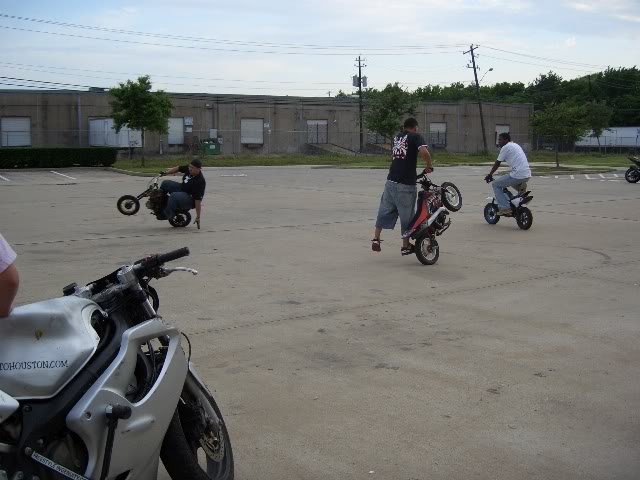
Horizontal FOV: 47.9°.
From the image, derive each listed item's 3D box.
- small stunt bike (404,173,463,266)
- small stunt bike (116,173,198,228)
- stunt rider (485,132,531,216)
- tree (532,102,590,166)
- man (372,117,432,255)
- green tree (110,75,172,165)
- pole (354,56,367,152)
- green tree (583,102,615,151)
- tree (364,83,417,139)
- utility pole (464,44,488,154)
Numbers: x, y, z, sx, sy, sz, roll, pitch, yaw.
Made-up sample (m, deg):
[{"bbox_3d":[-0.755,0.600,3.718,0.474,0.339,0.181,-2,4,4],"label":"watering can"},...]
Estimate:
[{"bbox_3d":[1.406,-0.364,9.195,0.580,0.840,1.280,-10,42,47],"label":"small stunt bike"},{"bbox_3d":[-2.759,-0.663,12.320,1.350,0.860,0.580,10,24,-15],"label":"small stunt bike"},{"bbox_3d":[3.303,-1.149,12.712,0.500,1.477,0.780,-3,9,-25],"label":"stunt rider"},{"bbox_3d":[11.980,-5.272,36.109,3.037,3.270,3.037,3,8,18],"label":"tree"},{"bbox_3d":[1.040,-0.662,9.076,0.620,1.749,0.620,7,10,40],"label":"man"},{"bbox_3d":[-8.777,-5.857,35.536,3.095,4.450,3.095,-2,8,-14],"label":"green tree"},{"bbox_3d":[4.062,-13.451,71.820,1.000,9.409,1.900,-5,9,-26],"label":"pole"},{"bbox_3d":[29.748,-12.086,77.045,3.678,5.542,3.678,3,9,21],"label":"green tree"},{"bbox_3d":[4.140,-6.870,42.453,3.101,4.708,3.101,1,8,5],"label":"tree"},{"bbox_3d":[16.031,-14.112,72.727,0.900,11.002,1.900,-12,9,-26],"label":"utility pole"}]

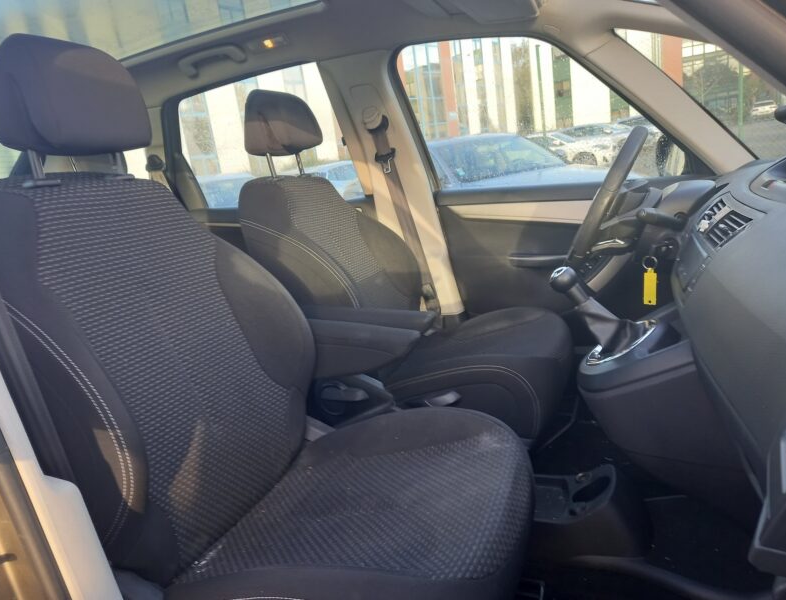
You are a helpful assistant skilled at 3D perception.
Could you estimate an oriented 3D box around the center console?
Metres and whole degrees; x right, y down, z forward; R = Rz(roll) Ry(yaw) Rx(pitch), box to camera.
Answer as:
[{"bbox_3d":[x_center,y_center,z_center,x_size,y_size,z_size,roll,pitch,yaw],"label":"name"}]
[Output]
[{"bbox_3d":[0.489,0.145,1.117,0.340,0.470,0.250,-4,13,19],"label":"center console"}]

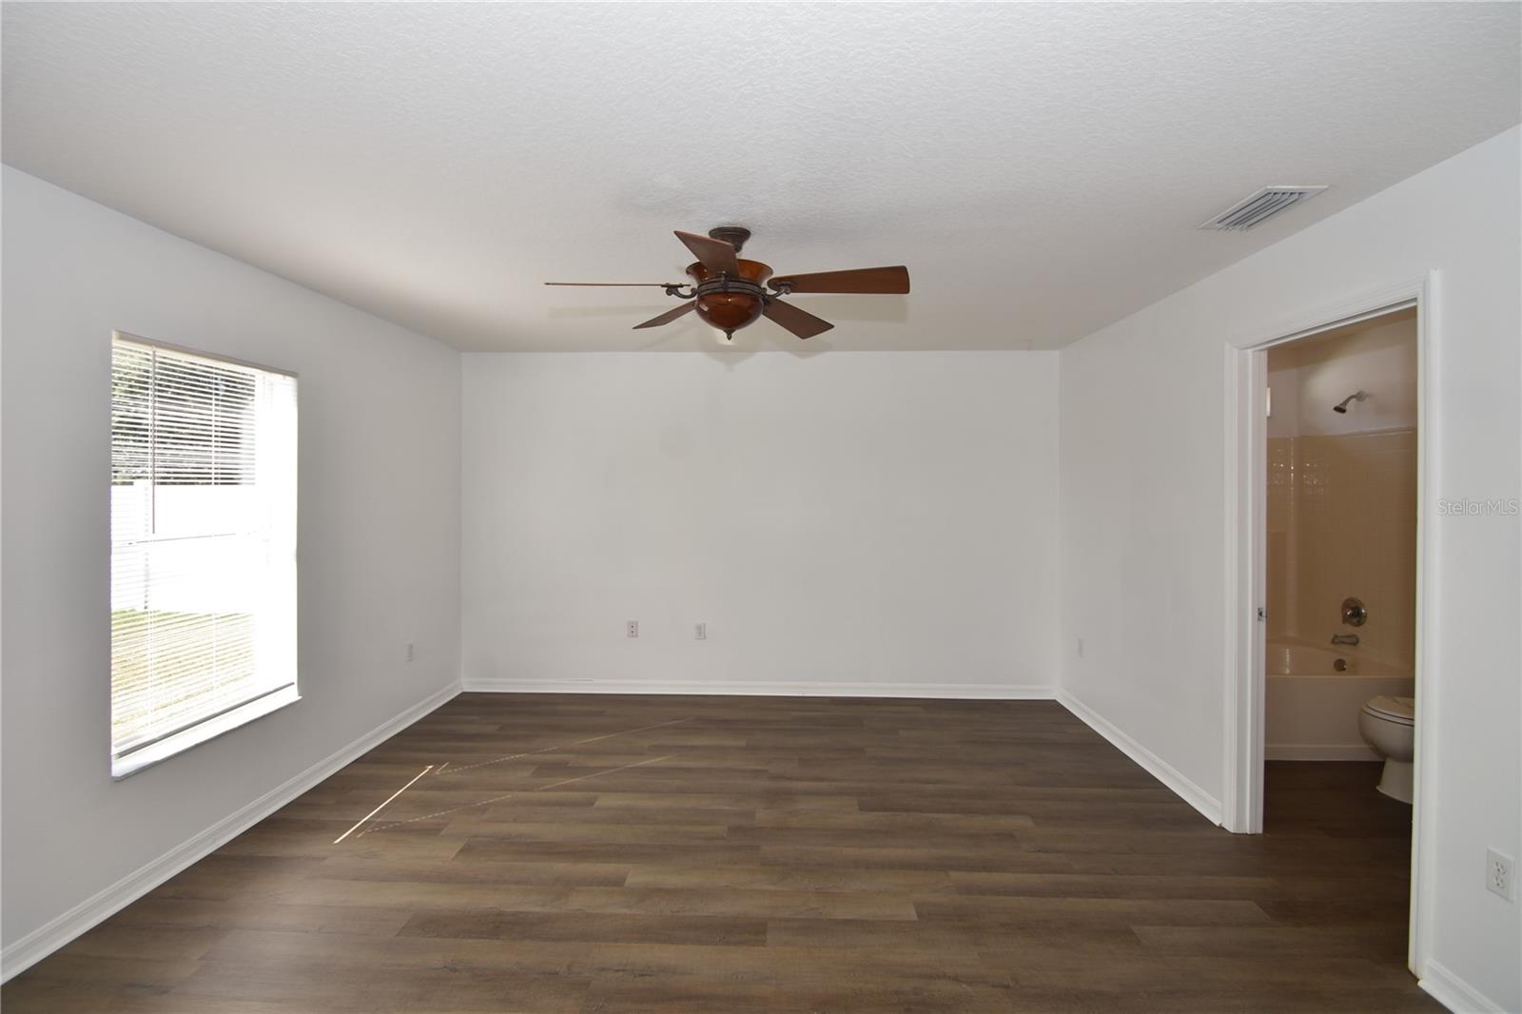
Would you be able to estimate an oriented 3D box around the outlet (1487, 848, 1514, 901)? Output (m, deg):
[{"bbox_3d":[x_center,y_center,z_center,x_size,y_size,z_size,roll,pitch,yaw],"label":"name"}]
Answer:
[{"bbox_3d":[1.979,0.982,1.696,0.008,0.114,0.070,0,2,2],"label":"outlet"}]

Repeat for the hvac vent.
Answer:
[{"bbox_3d":[1.702,-1.012,2.165,0.195,0.018,0.328,0,2,2],"label":"hvac vent"}]

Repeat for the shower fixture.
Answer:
[{"bbox_3d":[3.589,-0.642,3.885,0.170,0.140,0.080,0,2,2],"label":"shower fixture"}]

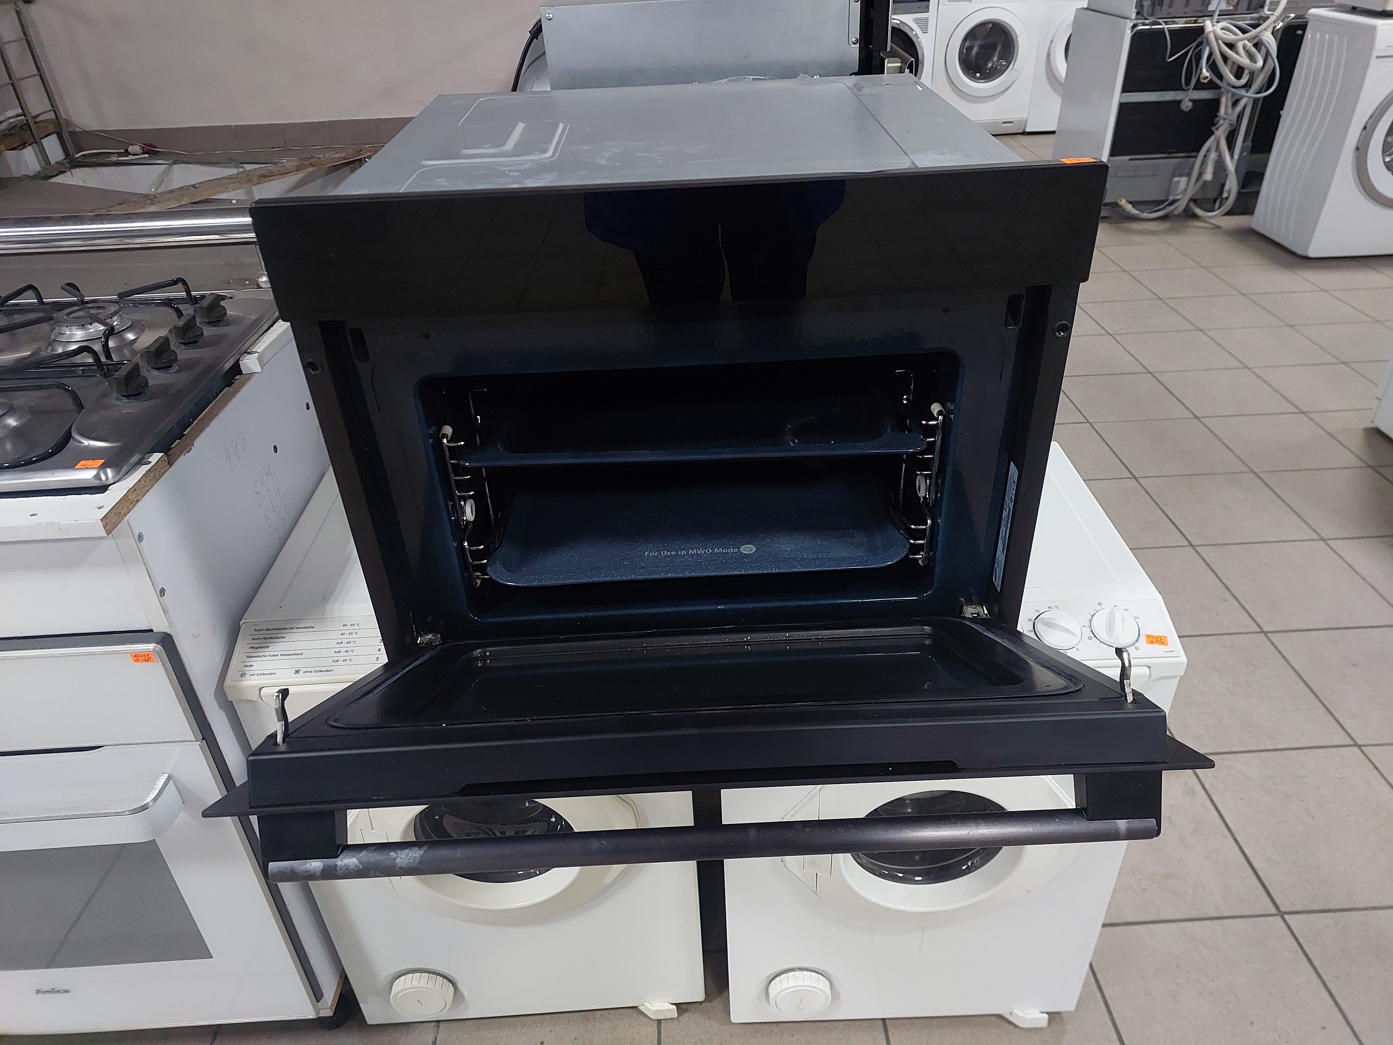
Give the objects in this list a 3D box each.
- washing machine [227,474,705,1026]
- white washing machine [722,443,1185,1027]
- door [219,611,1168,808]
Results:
[{"bbox_3d":[-0.250,0.314,1.307,0.478,0.684,0.438,-3,32,-1],"label":"washing machine"},{"bbox_3d":[0.270,0.306,1.282,0.478,0.684,0.438,-2,32,0],"label":"white washing machine"},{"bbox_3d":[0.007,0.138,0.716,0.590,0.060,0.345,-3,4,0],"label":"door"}]

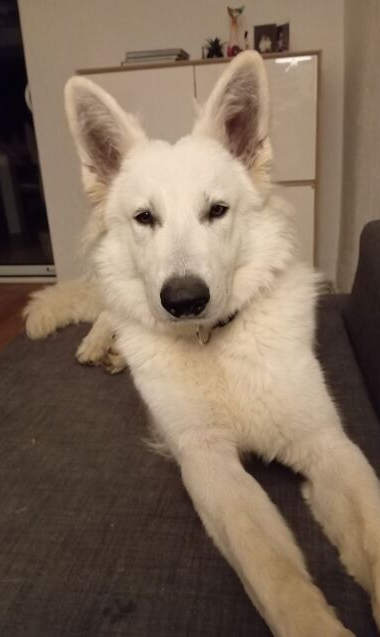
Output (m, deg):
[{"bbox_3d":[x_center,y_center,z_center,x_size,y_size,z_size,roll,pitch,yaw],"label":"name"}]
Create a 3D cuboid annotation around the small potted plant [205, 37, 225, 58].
[{"bbox_3d":[0.129,-1.402,2.712,0.103,0.131,0.103,0,18,10],"label":"small potted plant"}]

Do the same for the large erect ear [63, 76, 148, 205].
[{"bbox_3d":[-0.093,-0.196,0.575,0.070,0.132,0.045,-13,13,15],"label":"large erect ear"}]

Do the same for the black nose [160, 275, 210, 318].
[{"bbox_3d":[-0.004,-0.019,0.438,0.040,0.032,0.028,-4,25,2],"label":"black nose"}]

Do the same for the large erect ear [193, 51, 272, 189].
[{"bbox_3d":[0.047,-0.218,0.575,0.074,0.137,0.045,2,12,-12],"label":"large erect ear"}]

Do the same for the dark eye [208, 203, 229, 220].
[{"bbox_3d":[0.028,-0.107,0.515,0.019,0.017,0.012,-8,20,-9],"label":"dark eye"}]

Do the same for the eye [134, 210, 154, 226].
[{"bbox_3d":[-0.045,-0.100,0.515,0.019,0.016,0.012,0,20,12],"label":"eye"}]

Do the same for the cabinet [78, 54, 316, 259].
[{"bbox_3d":[0.090,-0.773,2.983,1.251,1.224,0.400,0,18,10],"label":"cabinet"}]

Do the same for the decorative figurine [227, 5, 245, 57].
[{"bbox_3d":[0.238,-1.465,2.672,0.090,0.264,0.070,0,18,10],"label":"decorative figurine"}]

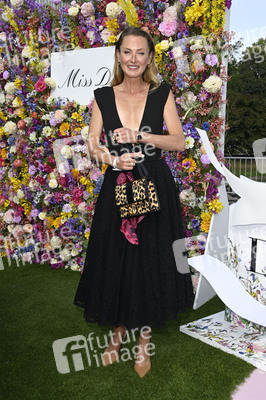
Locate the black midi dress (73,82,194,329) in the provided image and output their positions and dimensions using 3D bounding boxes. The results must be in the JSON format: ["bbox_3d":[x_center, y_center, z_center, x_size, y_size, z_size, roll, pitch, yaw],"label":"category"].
[{"bbox_3d":[0.006,-0.005,2.259,0.630,1.155,0.500,1,8,3],"label":"black midi dress"}]

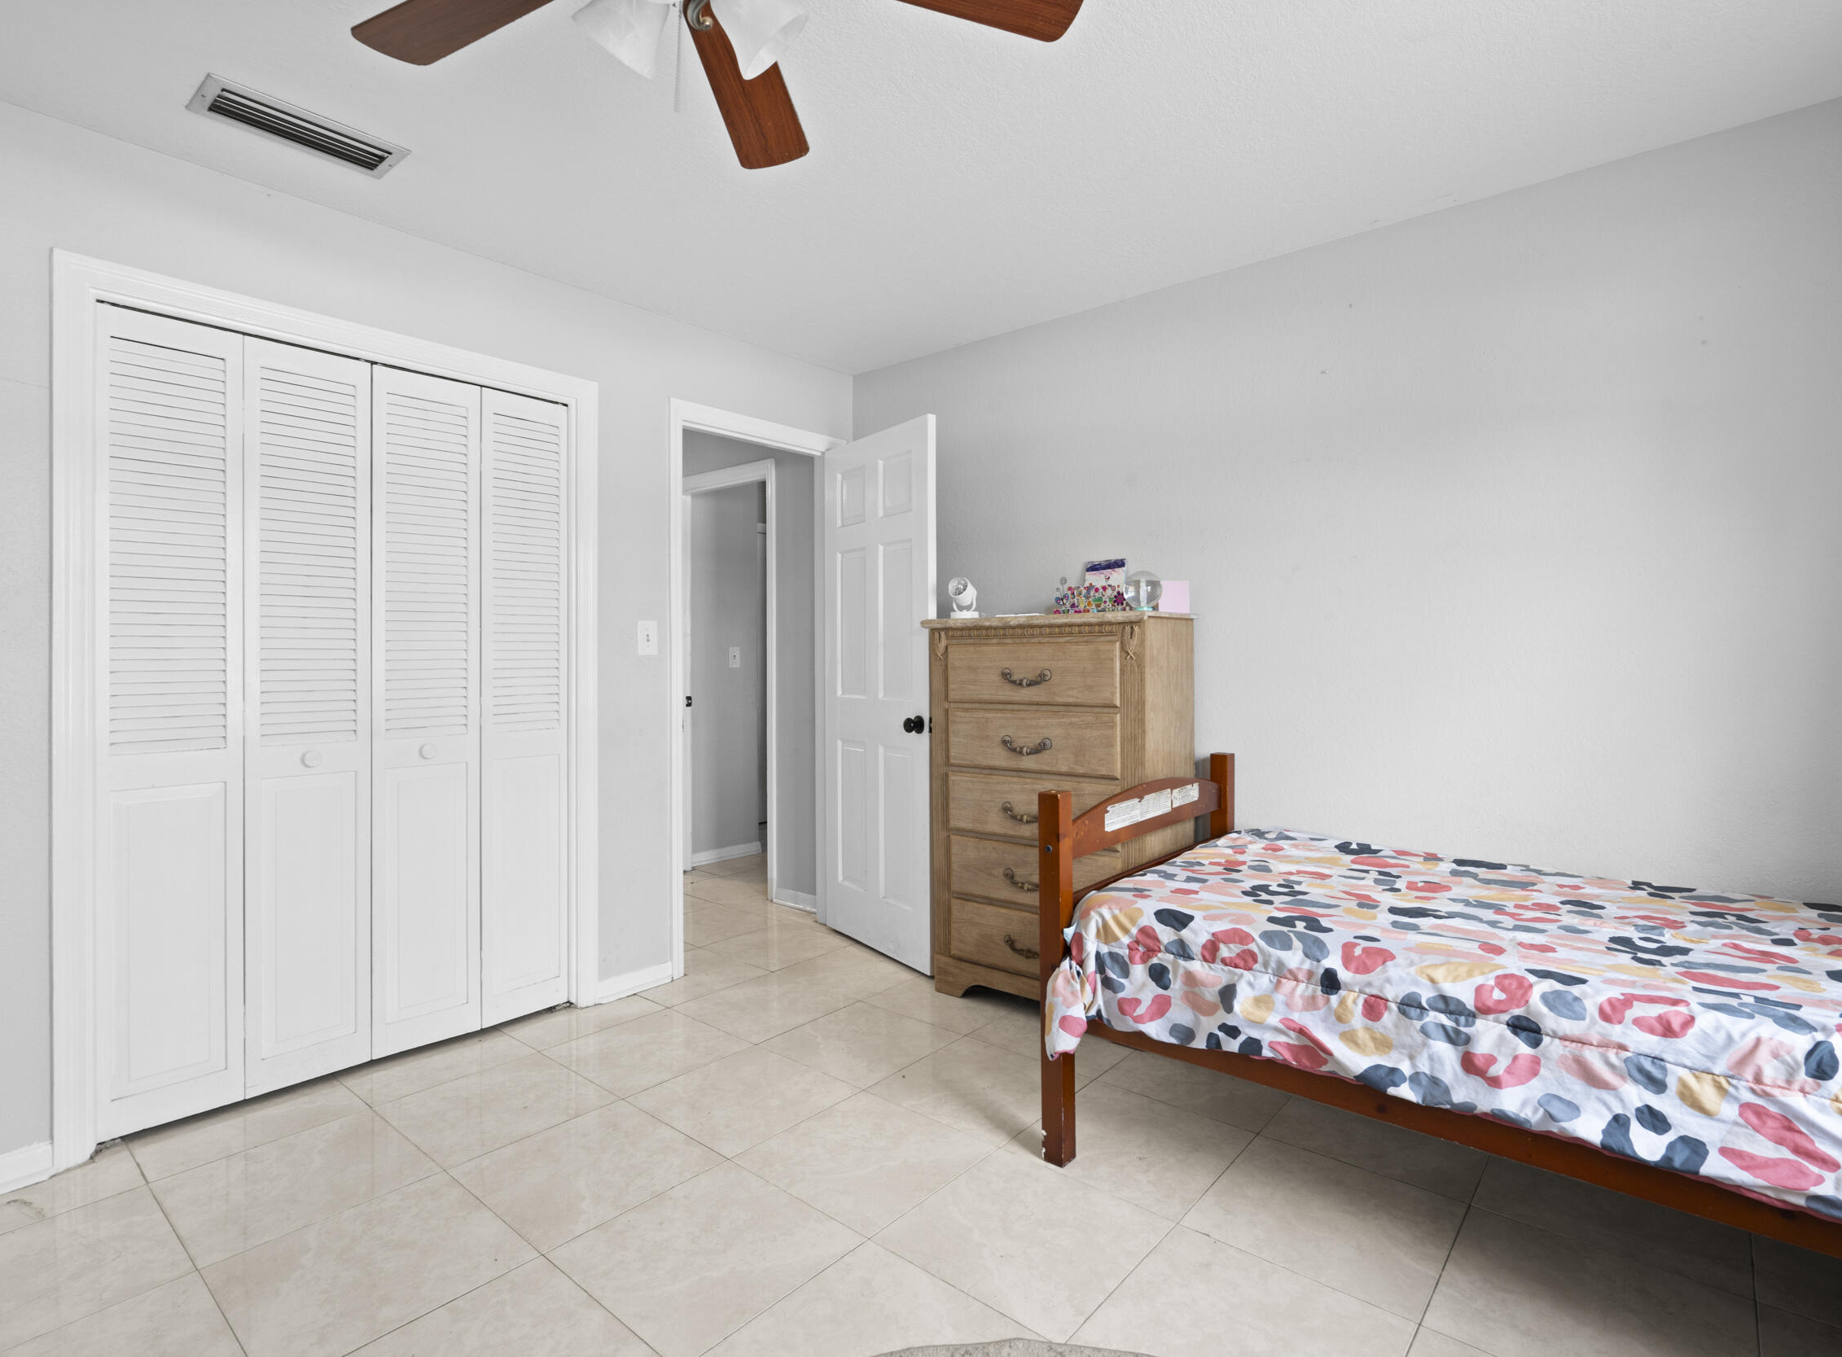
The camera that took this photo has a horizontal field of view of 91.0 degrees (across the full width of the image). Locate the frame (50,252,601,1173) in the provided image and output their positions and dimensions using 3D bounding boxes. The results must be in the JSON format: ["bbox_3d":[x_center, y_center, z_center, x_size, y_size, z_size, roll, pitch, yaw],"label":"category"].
[{"bbox_3d":[-1.562,0.065,2.593,0.100,2.115,1.348,1,2,41],"label":"frame"}]

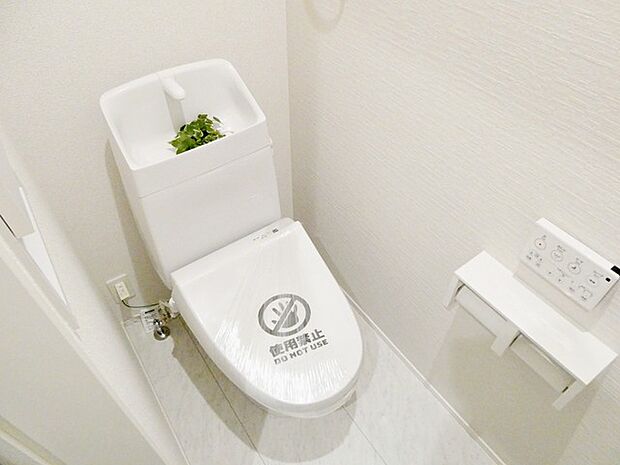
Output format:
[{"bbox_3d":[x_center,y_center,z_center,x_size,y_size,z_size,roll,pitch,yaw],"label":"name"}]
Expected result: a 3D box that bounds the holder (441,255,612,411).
[{"bbox_3d":[0.456,0.203,0.936,0.106,0.122,0.318,-27,53,-23],"label":"holder"}]

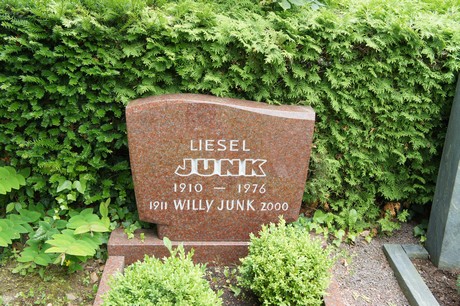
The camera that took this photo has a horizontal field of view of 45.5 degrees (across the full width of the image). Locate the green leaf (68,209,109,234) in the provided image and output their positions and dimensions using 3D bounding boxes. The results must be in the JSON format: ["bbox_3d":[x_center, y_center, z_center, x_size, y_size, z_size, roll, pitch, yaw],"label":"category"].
[{"bbox_3d":[-0.661,0.320,2.565,0.165,0.066,0.122,0,27,0],"label":"green leaf"}]

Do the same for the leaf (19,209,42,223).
[{"bbox_3d":[-0.940,0.294,2.585,0.099,0.038,0.070,0,27,0],"label":"leaf"}]

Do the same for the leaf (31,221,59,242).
[{"bbox_3d":[-0.859,0.363,2.542,0.113,0.056,0.085,0,27,0],"label":"leaf"}]

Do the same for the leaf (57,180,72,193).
[{"bbox_3d":[-0.782,0.158,2.595,0.064,0.047,0.028,0,27,0],"label":"leaf"}]

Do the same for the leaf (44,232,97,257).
[{"bbox_3d":[-0.726,0.412,2.499,0.211,0.056,0.132,0,27,0],"label":"leaf"}]

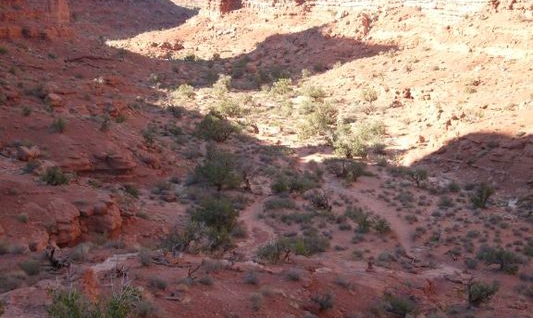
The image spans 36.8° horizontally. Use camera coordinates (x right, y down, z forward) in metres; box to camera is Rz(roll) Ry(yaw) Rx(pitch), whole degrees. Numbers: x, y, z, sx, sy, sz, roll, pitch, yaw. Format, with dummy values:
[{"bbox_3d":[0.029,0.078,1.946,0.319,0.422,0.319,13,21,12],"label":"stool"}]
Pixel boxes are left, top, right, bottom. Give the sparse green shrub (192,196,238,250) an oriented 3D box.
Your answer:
[{"bbox_3d":[-2.356,2.934,37.000,2.125,2.338,1.955,0,13,0],"label":"sparse green shrub"}]

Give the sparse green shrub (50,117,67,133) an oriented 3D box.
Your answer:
[{"bbox_3d":[-11.687,-1.882,45.000,0.899,0.845,0.827,0,13,0],"label":"sparse green shrub"}]

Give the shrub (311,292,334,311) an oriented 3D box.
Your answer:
[{"bbox_3d":[1.608,4.092,23.000,0.689,0.503,0.634,0,13,0],"label":"shrub"}]

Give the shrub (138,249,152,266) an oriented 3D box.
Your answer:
[{"bbox_3d":[-4.079,3.354,27.000,0.472,0.575,0.434,0,13,0],"label":"shrub"}]

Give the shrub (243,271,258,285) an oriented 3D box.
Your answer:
[{"bbox_3d":[-0.499,3.730,25.000,0.499,0.388,0.459,0,13,0],"label":"shrub"}]

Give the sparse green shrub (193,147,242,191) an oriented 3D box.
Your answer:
[{"bbox_3d":[-2.814,0.603,46.000,2.872,2.311,2.642,0,13,0],"label":"sparse green shrub"}]

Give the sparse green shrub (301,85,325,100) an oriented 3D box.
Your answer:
[{"bbox_3d":[4.695,-6.643,80.000,2.597,1.257,2.389,0,13,0],"label":"sparse green shrub"}]

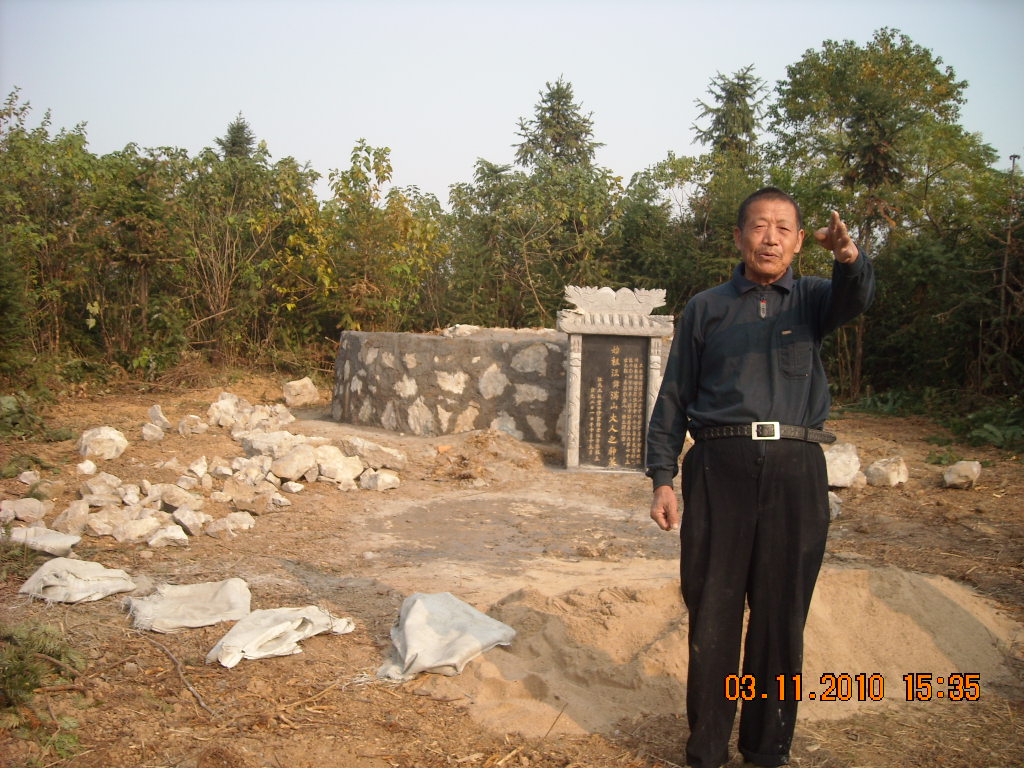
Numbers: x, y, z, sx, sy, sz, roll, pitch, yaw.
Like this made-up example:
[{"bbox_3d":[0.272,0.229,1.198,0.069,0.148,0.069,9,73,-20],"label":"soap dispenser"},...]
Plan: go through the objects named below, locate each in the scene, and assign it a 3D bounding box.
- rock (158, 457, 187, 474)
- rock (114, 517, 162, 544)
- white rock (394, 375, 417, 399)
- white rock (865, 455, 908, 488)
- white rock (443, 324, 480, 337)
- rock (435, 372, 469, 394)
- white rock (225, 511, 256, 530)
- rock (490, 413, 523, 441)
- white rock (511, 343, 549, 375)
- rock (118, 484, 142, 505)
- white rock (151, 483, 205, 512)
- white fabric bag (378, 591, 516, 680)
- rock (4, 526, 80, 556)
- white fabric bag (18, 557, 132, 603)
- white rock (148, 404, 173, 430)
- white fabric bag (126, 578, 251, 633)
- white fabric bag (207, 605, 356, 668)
[{"bbox_3d":[-2.461,0.591,7.505,0.188,0.114,0.160,-1,6,-18],"label":"rock"},{"bbox_3d":[-1.893,0.735,5.237,0.232,0.116,0.174,1,7,0],"label":"rock"},{"bbox_3d":[-0.854,0.016,8.675,0.215,0.200,0.120,5,8,30],"label":"white rock"},{"bbox_3d":[2.567,0.596,7.080,0.280,0.190,0.220,3,7,20],"label":"white rock"},{"bbox_3d":[-0.501,-0.532,10.278,0.370,0.113,0.272,1,5,-3],"label":"white rock"},{"bbox_3d":[-0.453,-0.013,7.900,0.240,0.180,0.150,2,7,9],"label":"rock"},{"bbox_3d":[-1.529,0.769,5.832,0.169,0.102,0.144,0,5,-15],"label":"white rock"},{"bbox_3d":[-0.040,0.317,7.750,0.235,0.205,0.160,2,7,9],"label":"rock"},{"bbox_3d":[0.133,-0.194,7.800,0.280,0.240,0.170,2,7,9],"label":"white rock"},{"bbox_3d":[-2.240,0.648,6.080,0.140,0.110,0.120,-1,7,-20],"label":"rock"},{"bbox_3d":[-1.867,0.628,5.784,0.284,0.144,0.184,1,7,0],"label":"white rock"},{"bbox_3d":[-0.228,0.889,3.686,0.464,0.231,0.365,1,5,-3],"label":"white fabric bag"},{"bbox_3d":[-2.333,0.781,5.150,0.338,0.095,0.177,-1,5,-25],"label":"rock"},{"bbox_3d":[-1.873,0.843,4.500,0.480,0.130,0.340,-1,7,-19],"label":"white fabric bag"},{"bbox_3d":[-2.912,0.278,8.580,0.183,0.213,0.137,1,7,0],"label":"white rock"},{"bbox_3d":[-1.311,0.890,4.194,0.469,0.090,0.480,-1,7,-20],"label":"white fabric bag"},{"bbox_3d":[-0.852,0.928,3.834,0.503,0.110,0.400,-4,8,-35],"label":"white fabric bag"}]

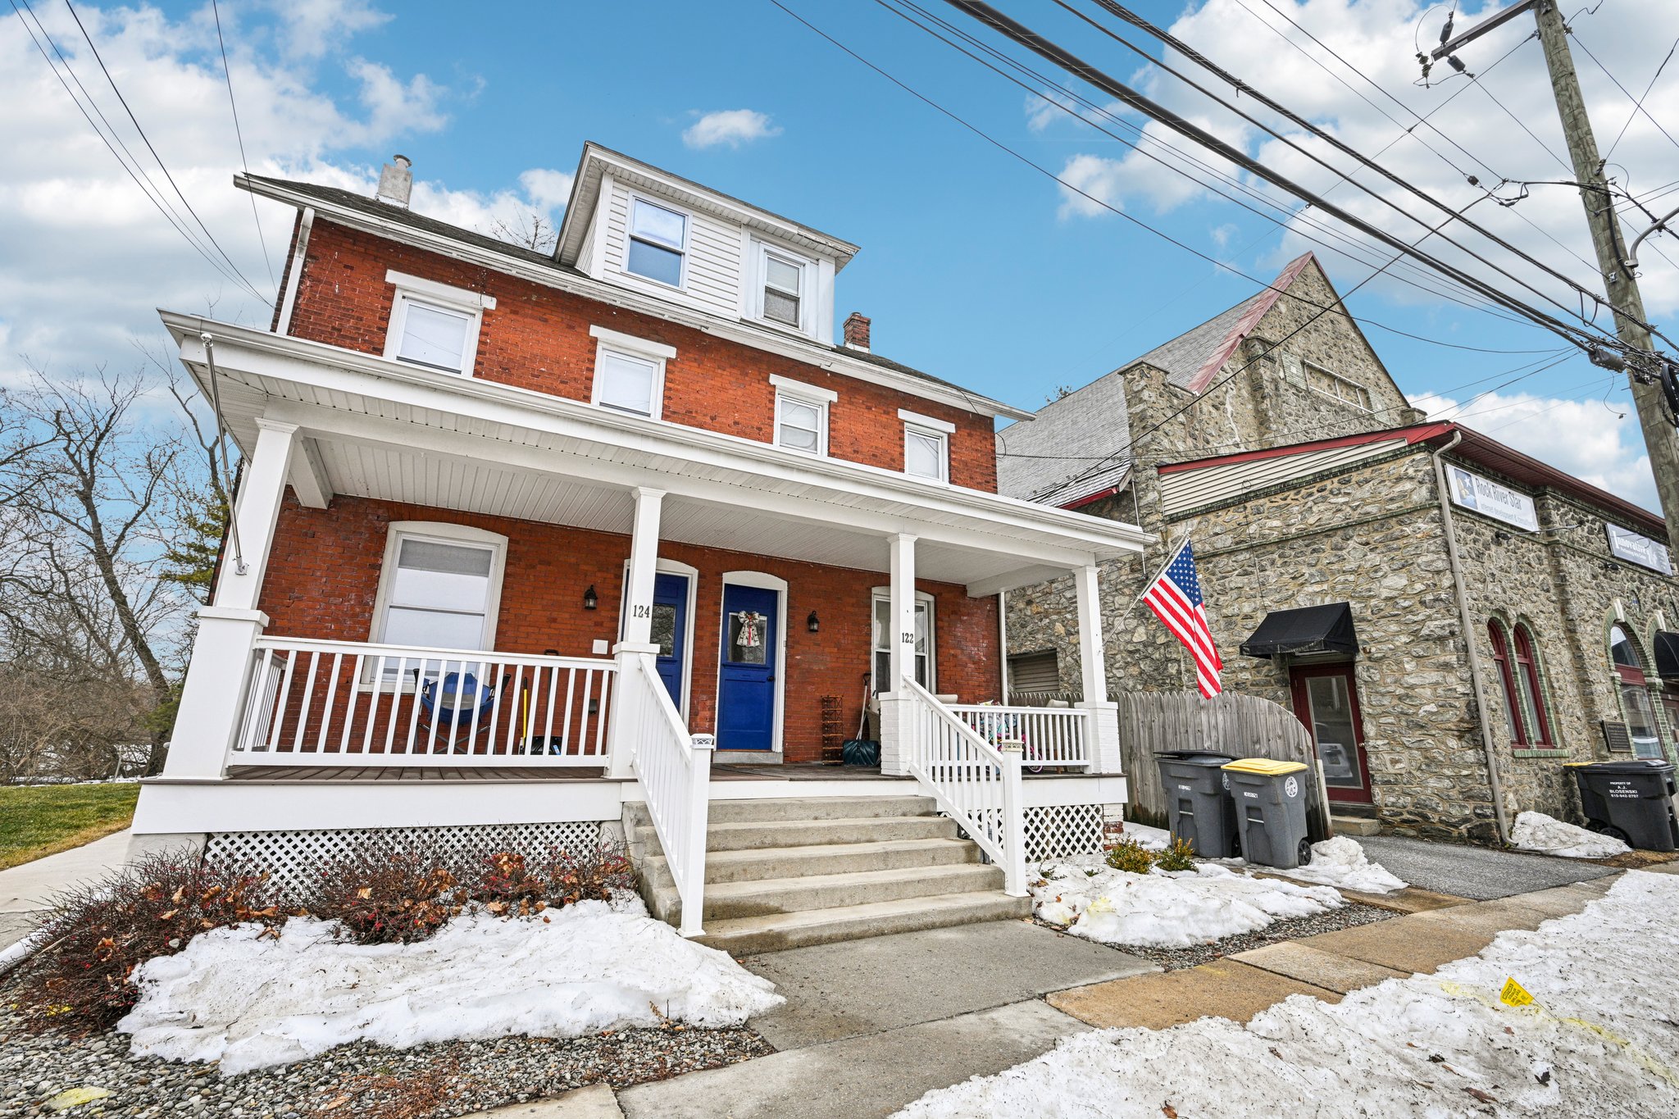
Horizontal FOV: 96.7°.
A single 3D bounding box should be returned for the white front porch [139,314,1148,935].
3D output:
[{"bbox_3d":[-0.722,0.943,7.705,9.900,4.400,4.250,9,-15,-28],"label":"white front porch"}]

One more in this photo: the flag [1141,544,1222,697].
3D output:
[{"bbox_3d":[3.877,0.694,8.510,0.250,1.800,0.930,9,-15,-28],"label":"flag"}]

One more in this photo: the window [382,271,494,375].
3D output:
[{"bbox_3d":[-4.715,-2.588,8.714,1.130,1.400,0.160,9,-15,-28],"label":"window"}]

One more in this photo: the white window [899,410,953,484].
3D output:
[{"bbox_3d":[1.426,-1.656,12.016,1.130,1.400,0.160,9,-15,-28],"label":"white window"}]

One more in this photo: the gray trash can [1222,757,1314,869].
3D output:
[{"bbox_3d":[4.976,2.932,8.667,0.750,1.080,0.650,9,-15,-28],"label":"gray trash can"}]

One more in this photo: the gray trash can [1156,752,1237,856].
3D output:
[{"bbox_3d":[4.528,2.992,9.101,0.820,1.140,0.710,9,-15,-28],"label":"gray trash can"}]

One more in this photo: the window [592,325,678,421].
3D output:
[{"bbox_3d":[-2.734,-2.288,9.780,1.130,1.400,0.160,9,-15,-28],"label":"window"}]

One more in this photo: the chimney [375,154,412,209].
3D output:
[{"bbox_3d":[-7.606,-6.477,12.802,0.450,1.000,0.450,9,-15,-28],"label":"chimney"}]

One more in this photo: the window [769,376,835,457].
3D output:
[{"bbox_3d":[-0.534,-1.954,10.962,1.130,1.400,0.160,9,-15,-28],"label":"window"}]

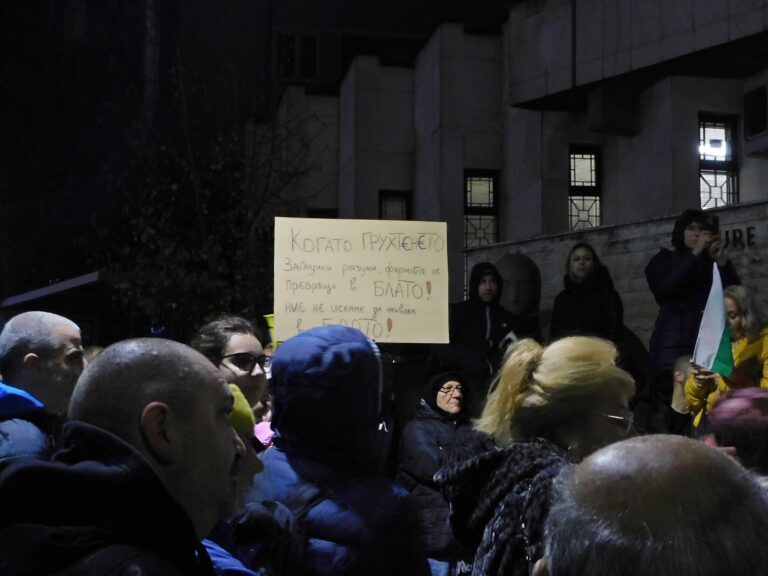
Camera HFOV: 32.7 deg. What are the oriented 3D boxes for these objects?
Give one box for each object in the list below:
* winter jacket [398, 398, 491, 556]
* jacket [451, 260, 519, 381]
[{"bbox_3d":[0.332,1.011,6.950,0.540,0.820,0.370,3,-4,-30],"label":"winter jacket"},{"bbox_3d":[0.698,0.258,9.000,0.540,0.850,0.360,1,-4,-10],"label":"jacket"}]

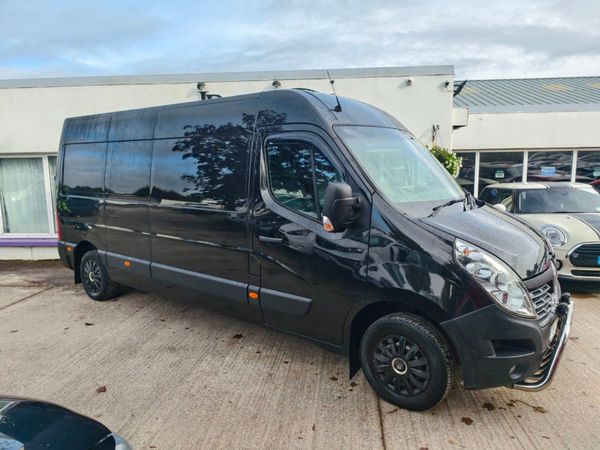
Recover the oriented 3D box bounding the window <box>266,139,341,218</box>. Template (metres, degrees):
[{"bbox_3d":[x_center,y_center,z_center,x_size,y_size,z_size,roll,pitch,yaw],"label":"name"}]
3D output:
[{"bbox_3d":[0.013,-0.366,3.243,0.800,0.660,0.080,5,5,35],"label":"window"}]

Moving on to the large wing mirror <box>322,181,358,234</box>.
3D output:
[{"bbox_3d":[0.282,-0.131,2.898,0.190,0.370,0.250,5,10,35],"label":"large wing mirror"}]

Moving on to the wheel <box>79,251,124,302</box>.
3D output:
[{"bbox_3d":[-2.744,0.682,5.481,0.700,0.700,0.230,5,10,35],"label":"wheel"}]

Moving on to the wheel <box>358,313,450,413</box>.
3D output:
[{"bbox_3d":[0.792,1.017,3.001,0.700,0.700,0.230,5,10,35],"label":"wheel"}]

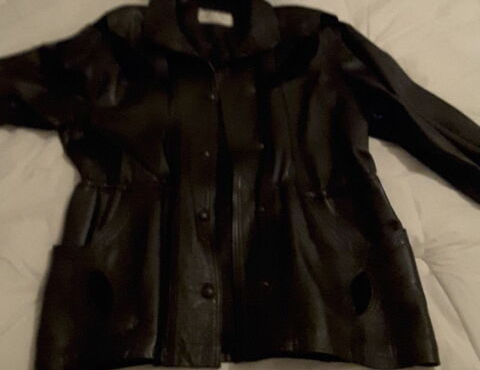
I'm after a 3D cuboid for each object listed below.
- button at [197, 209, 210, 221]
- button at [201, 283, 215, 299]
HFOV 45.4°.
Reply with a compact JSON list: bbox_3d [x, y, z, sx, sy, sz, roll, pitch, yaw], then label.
[{"bbox_3d":[-0.056,0.048,0.890,0.018,0.007,0.018,0,59,0],"label":"button"},{"bbox_3d":[-0.047,0.154,0.830,0.018,0.007,0.018,0,59,0],"label":"button"}]

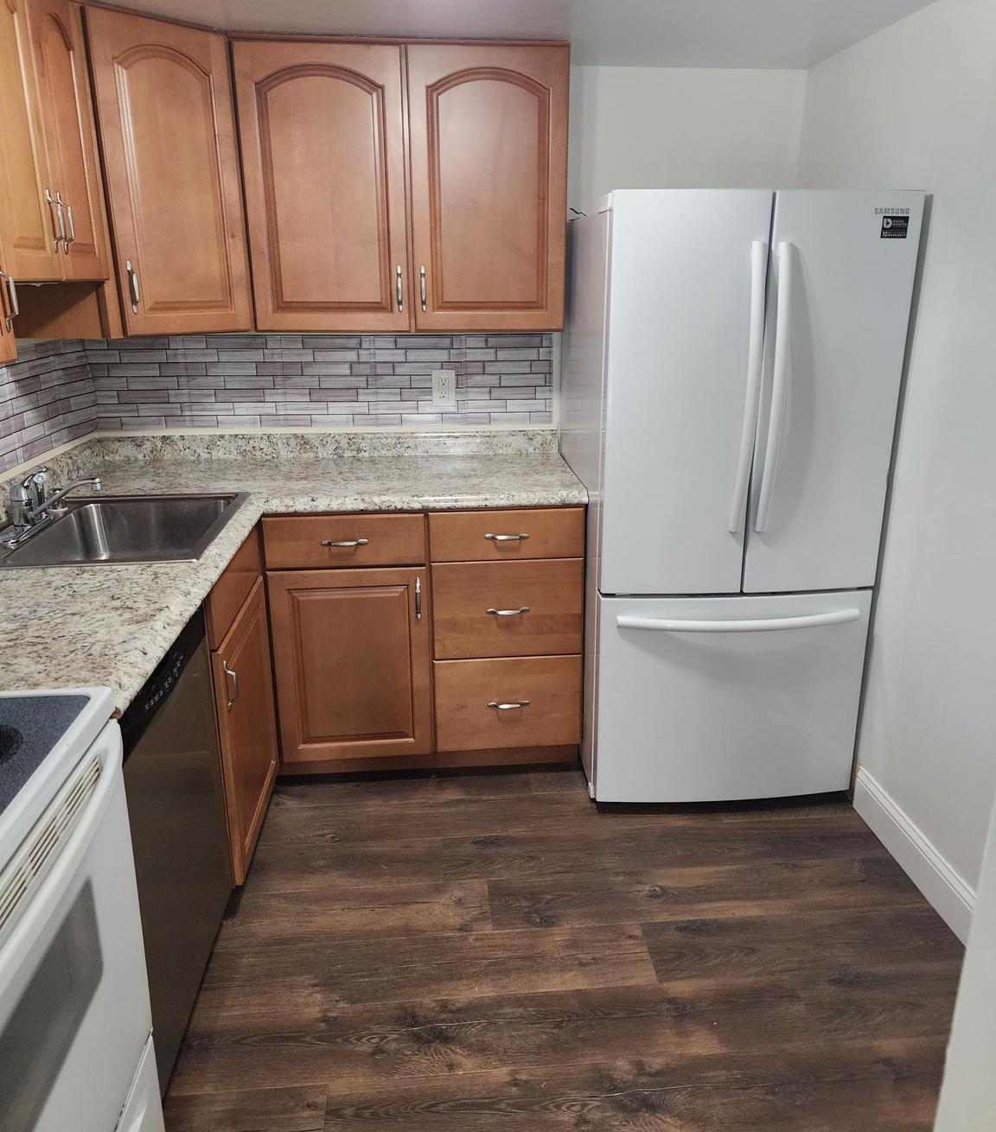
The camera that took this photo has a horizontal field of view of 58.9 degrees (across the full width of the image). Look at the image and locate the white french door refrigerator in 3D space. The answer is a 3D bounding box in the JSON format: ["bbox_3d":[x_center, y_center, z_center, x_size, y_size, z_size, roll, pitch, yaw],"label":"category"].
[{"bbox_3d":[0.638,-0.209,2.705,0.764,1.719,0.834,-1,17,-3],"label":"white french door refrigerator"}]

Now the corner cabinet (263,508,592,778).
[{"bbox_3d":[-0.225,0.156,2.901,0.920,0.854,0.638,-2,17,-4],"label":"corner cabinet"}]

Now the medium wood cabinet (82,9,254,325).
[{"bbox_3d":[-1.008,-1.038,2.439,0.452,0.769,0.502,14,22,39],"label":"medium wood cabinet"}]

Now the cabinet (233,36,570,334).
[{"bbox_3d":[-0.266,-1.115,2.664,0.918,0.777,0.334,-2,17,-4],"label":"cabinet"}]

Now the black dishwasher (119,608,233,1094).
[{"bbox_3d":[-0.902,0.537,1.699,0.613,0.844,0.608,-2,17,-4],"label":"black dishwasher"}]

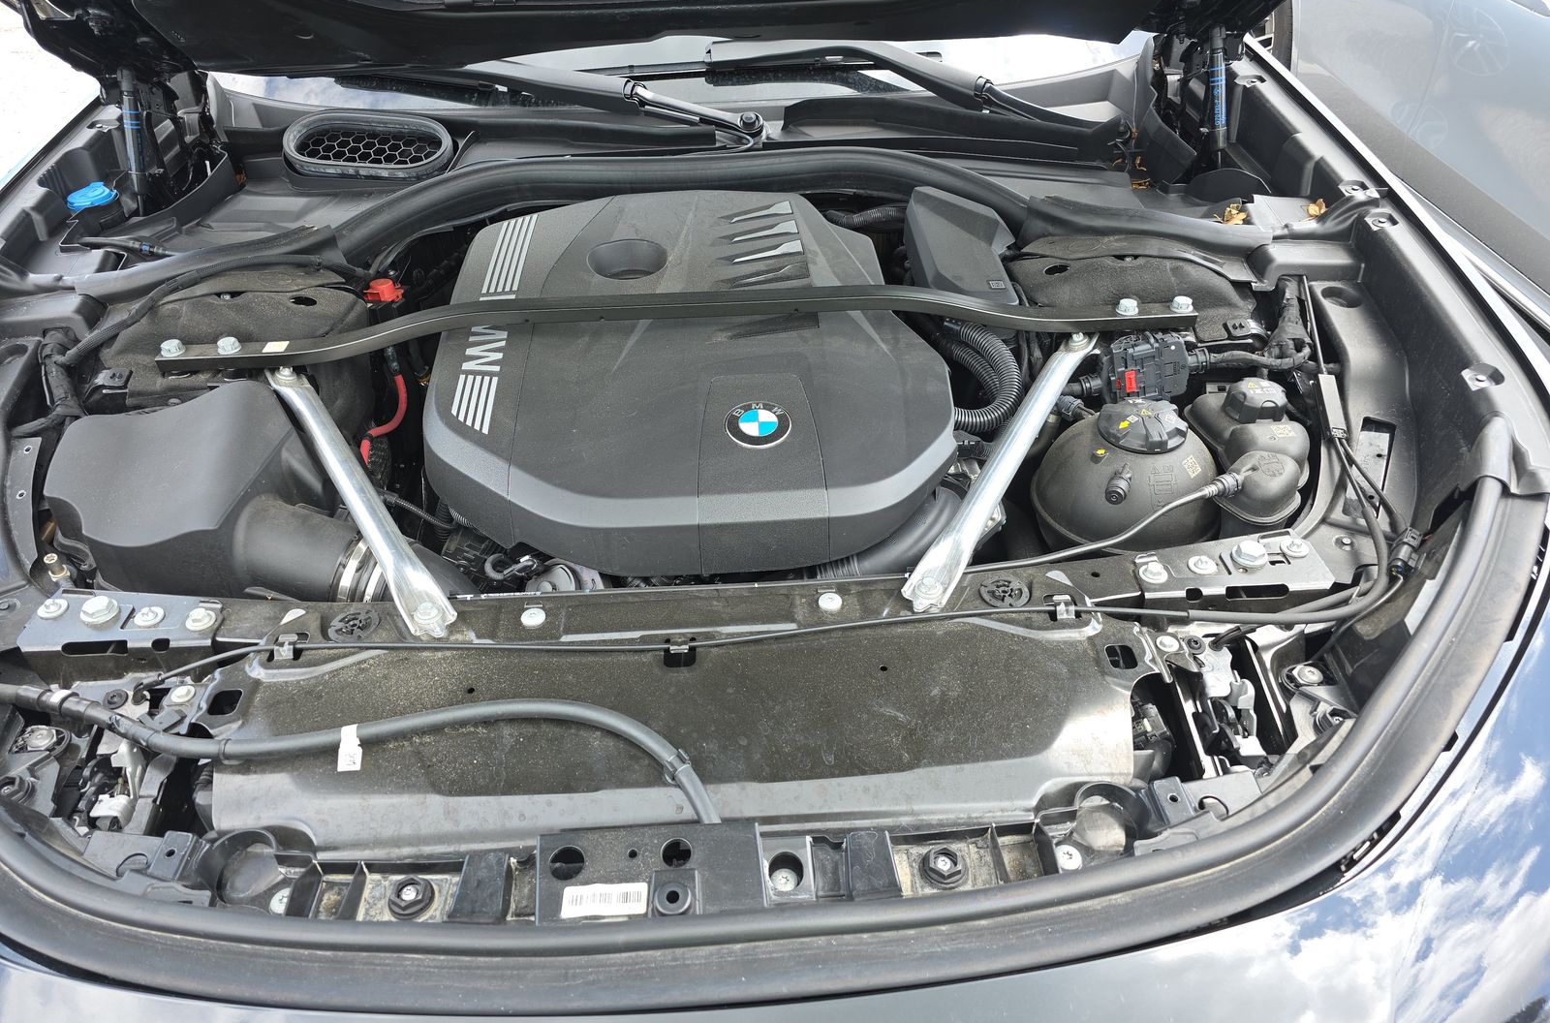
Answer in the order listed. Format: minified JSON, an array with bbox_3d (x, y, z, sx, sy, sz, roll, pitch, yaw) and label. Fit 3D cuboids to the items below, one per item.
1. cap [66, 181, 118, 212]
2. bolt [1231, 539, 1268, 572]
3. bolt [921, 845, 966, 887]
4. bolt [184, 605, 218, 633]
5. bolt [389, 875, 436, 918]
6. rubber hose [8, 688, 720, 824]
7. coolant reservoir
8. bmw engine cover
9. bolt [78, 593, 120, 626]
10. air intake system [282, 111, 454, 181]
[{"bbox_3d":[-0.857,-0.396,1.293,0.063,0.022,0.060,-1,42,1],"label":"cap"},{"bbox_3d":[0.441,0.040,0.958,0.035,0.022,0.035,-3,42,-2],"label":"bolt"},{"bbox_3d":[0.131,0.277,0.806,0.035,0.020,0.035,-3,42,-2],"label":"bolt"},{"bbox_3d":[-0.512,0.097,0.920,0.028,0.014,0.028,-3,42,-2],"label":"bolt"},{"bbox_3d":[-0.279,0.297,0.792,0.035,0.020,0.035,-3,42,-2],"label":"bolt"},{"bbox_3d":[-0.350,0.196,0.865,0.605,0.090,0.085,3,42,5],"label":"rubber hose"},{"bbox_3d":[0.374,-0.032,1.095,0.190,0.205,0.190,-3,42,-2],"label":"coolant reservoir"},{"bbox_3d":[-0.102,-0.174,1.218,0.572,0.130,0.585,-3,42,-2],"label":"bmw engine cover"},{"bbox_3d":[-0.606,0.089,0.925,0.035,0.022,0.035,-3,42,-2],"label":"bolt"},{"bbox_3d":[-0.539,-0.477,1.372,0.225,0.060,0.155,-3,42,-2],"label":"air intake system"}]

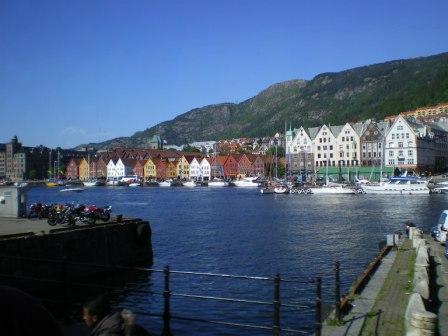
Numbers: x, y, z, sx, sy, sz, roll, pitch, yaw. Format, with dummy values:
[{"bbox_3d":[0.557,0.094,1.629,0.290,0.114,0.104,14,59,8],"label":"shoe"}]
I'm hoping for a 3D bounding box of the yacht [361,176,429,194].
[{"bbox_3d":[54.731,5.194,158.000,20.250,6.120,5.300,-1,-1,31],"label":"yacht"}]

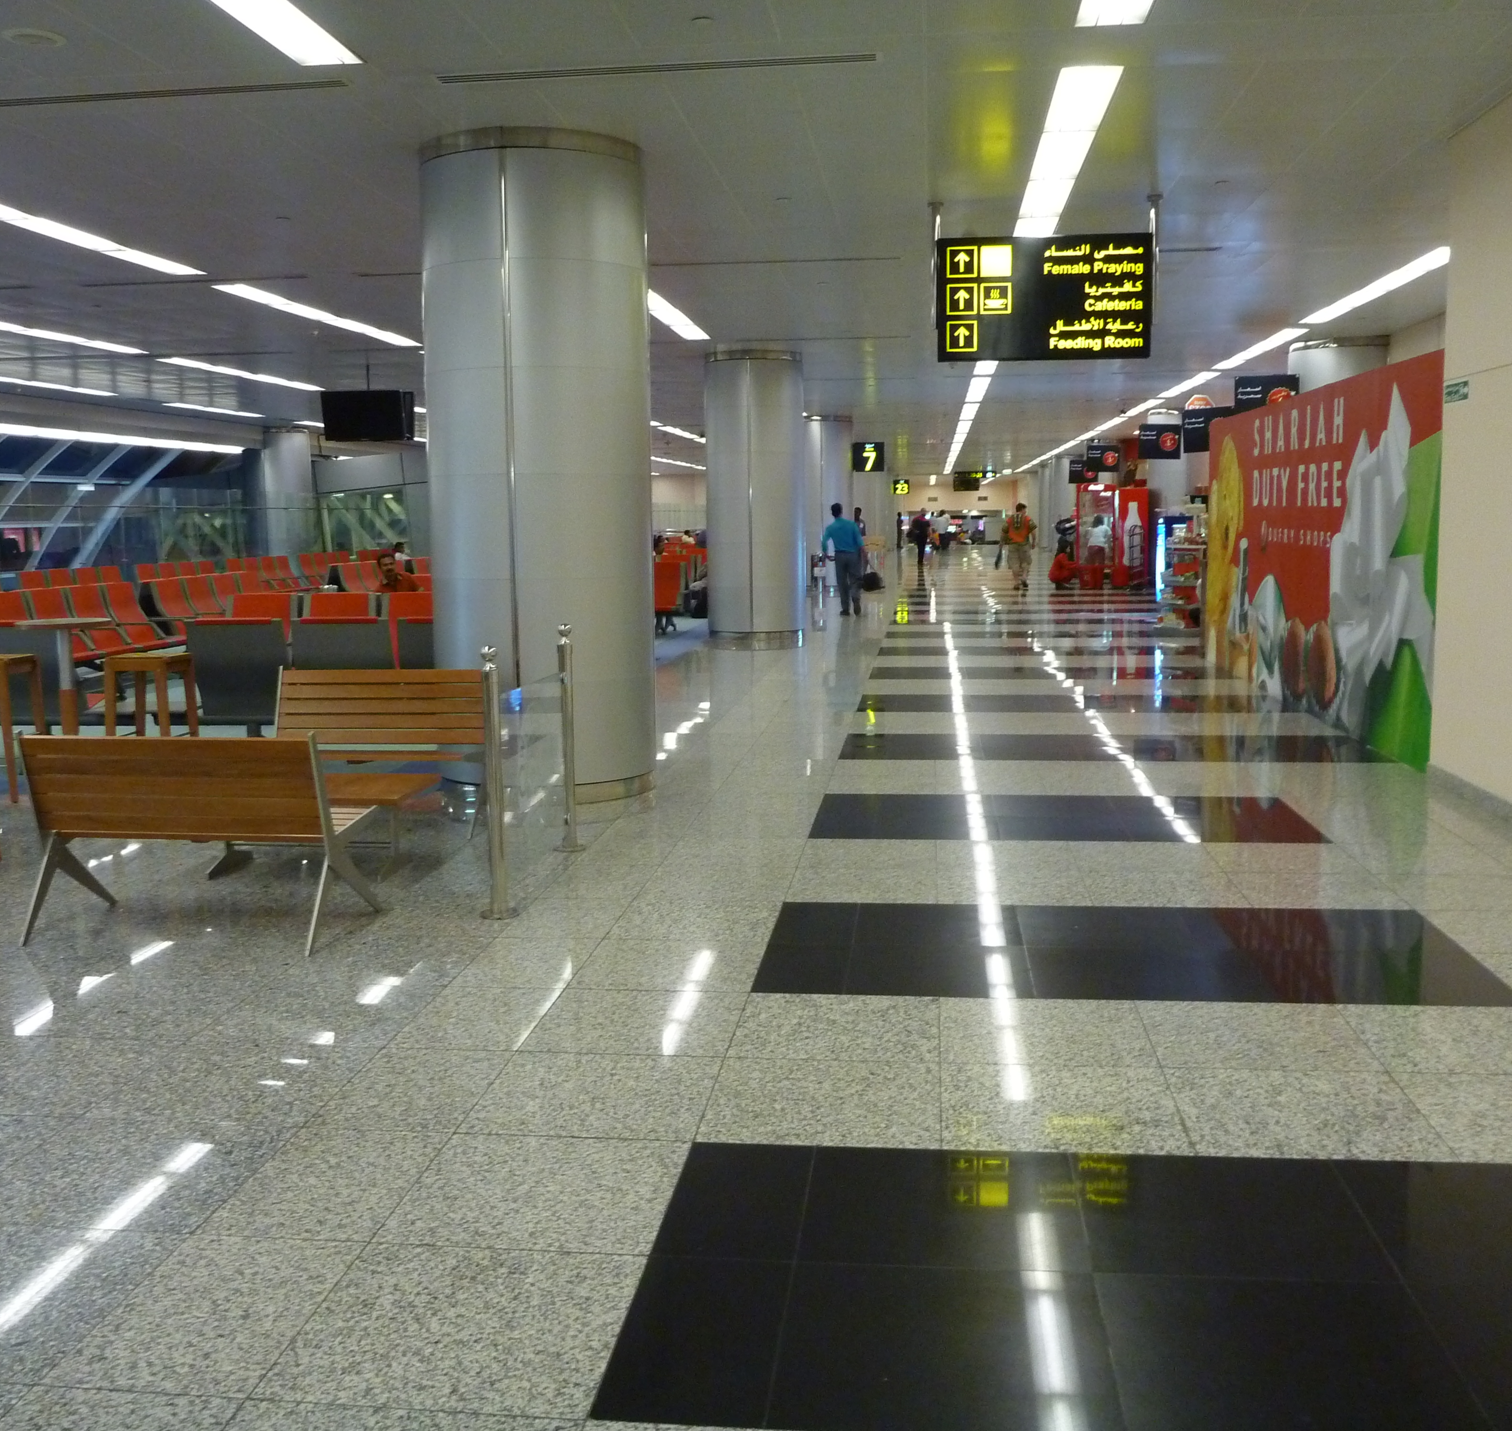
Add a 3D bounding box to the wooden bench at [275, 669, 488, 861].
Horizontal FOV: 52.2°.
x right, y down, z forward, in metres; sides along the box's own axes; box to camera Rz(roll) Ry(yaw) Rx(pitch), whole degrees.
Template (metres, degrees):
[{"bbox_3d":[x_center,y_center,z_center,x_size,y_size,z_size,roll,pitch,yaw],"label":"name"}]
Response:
[{"bbox_3d":[-1.915,0.174,7.724,1.140,0.800,0.750,0,7,7],"label":"wooden bench"}]

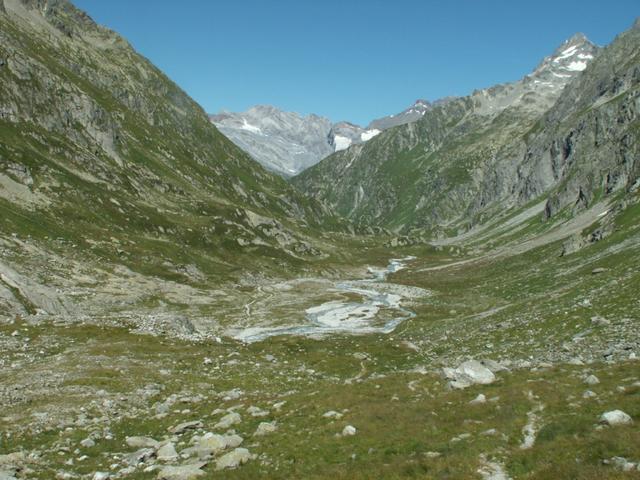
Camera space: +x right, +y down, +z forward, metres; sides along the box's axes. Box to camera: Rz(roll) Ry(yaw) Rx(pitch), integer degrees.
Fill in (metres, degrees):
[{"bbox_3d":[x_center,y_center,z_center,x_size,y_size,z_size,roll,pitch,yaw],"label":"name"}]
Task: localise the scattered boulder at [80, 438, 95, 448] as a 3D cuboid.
[{"bbox_3d":[-9.123,7.985,25.392,0.533,0.362,0.453,-1,3,-20],"label":"scattered boulder"}]

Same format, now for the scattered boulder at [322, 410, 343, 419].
[{"bbox_3d":[0.622,8.679,32.185,0.965,0.354,0.724,0,3,1],"label":"scattered boulder"}]

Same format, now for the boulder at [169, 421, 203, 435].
[{"bbox_3d":[-5.820,8.113,28.000,1.471,0.508,1.103,-1,3,-12],"label":"boulder"}]

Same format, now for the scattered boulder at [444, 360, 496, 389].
[{"bbox_3d":[11.096,9.917,47.710,3.719,1.956,2.789,1,3,13],"label":"scattered boulder"}]

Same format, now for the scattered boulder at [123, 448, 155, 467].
[{"bbox_3d":[-6.276,7.521,22.377,1.073,0.555,0.859,-1,3,-16],"label":"scattered boulder"}]

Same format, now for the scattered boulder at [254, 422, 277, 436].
[{"bbox_3d":[-2.374,8.253,28.184,0.929,0.565,0.744,0,3,-5],"label":"scattered boulder"}]

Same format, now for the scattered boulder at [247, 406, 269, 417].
[{"bbox_3d":[-3.305,9.070,34.223,1.129,0.482,0.846,0,3,-6],"label":"scattered boulder"}]

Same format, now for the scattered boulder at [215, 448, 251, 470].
[{"bbox_3d":[-2.637,6.615,19.500,1.085,0.608,0.868,0,3,-8],"label":"scattered boulder"}]

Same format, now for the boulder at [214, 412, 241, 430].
[{"bbox_3d":[-4.074,7.994,28.500,1.145,0.755,0.916,0,3,-8],"label":"boulder"}]

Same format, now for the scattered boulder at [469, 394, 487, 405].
[{"bbox_3d":[9.184,9.301,37.734,1.018,0.544,0.815,1,3,14],"label":"scattered boulder"}]

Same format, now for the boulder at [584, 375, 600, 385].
[{"bbox_3d":[19.371,9.917,46.000,1.137,0.677,0.910,1,3,23],"label":"boulder"}]

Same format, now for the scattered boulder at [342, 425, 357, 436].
[{"bbox_3d":[1.208,7.801,26.500,0.573,0.477,0.487,0,3,3],"label":"scattered boulder"}]

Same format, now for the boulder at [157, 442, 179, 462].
[{"bbox_3d":[-4.831,6.732,20.500,0.697,0.620,0.592,-1,3,-13],"label":"boulder"}]

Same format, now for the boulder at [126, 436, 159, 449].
[{"bbox_3d":[-7.009,7.996,25.551,1.226,0.404,0.858,-1,3,-16],"label":"boulder"}]

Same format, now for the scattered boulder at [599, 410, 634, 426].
[{"bbox_3d":[12.330,7.448,27.000,1.419,0.603,1.064,1,3,25],"label":"scattered boulder"}]

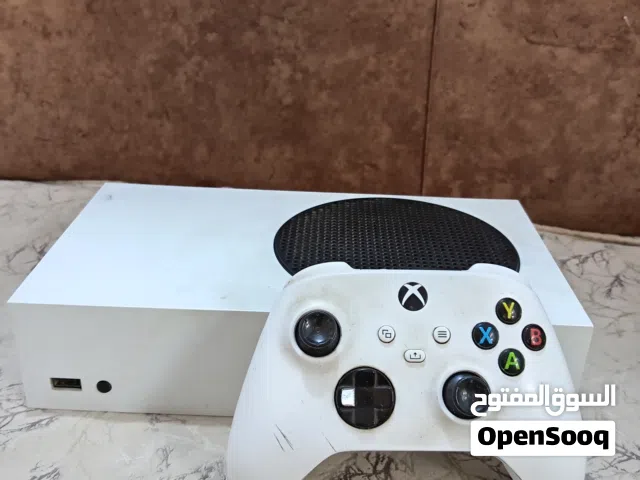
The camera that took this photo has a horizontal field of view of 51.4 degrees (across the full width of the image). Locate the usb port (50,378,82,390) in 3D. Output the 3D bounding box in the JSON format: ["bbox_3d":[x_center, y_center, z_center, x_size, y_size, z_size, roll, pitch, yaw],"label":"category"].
[{"bbox_3d":[-0.127,0.071,0.337,0.015,0.007,0.006,2,27,0],"label":"usb port"}]

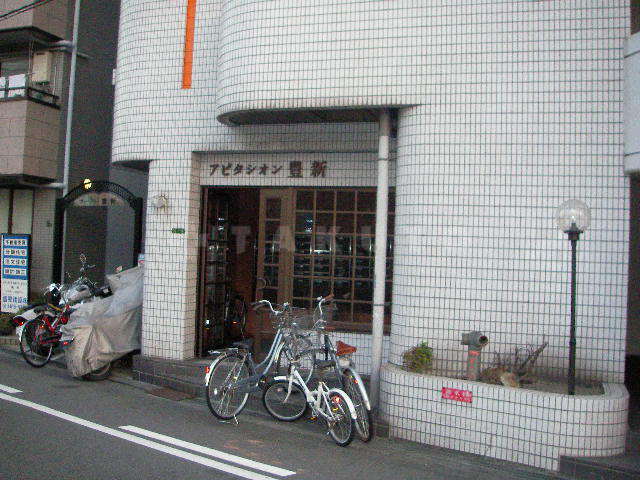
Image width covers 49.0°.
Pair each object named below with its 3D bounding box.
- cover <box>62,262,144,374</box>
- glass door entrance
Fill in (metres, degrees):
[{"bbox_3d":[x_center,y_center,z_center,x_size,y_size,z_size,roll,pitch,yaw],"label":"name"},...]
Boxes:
[{"bbox_3d":[-2.607,1.141,9.439,0.780,1.270,1.950,2,-1,16],"label":"cover"},{"bbox_3d":[-0.355,0.450,8.866,2.560,2.220,0.180,2,-3,15],"label":"glass door entrance"}]

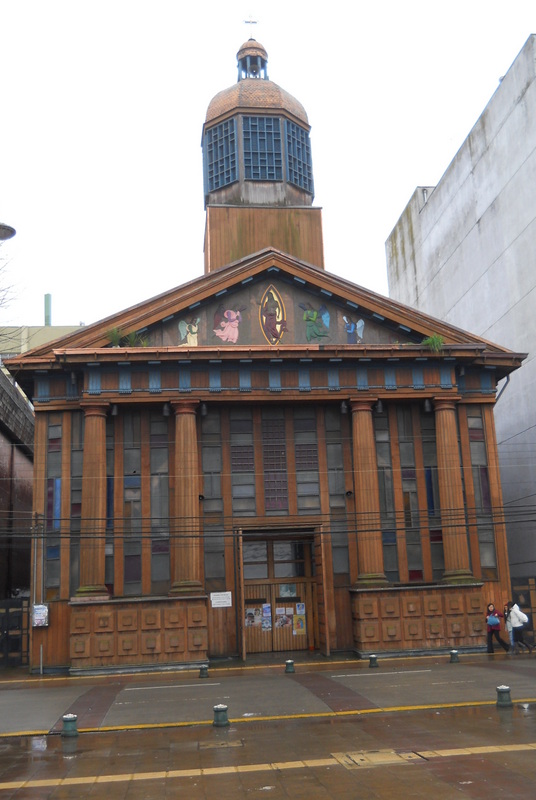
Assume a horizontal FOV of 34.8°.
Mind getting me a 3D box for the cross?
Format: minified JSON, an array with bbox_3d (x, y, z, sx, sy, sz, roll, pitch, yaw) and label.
[{"bbox_3d":[-0.741,-16.316,37.376,0.566,1.170,0.080,0,-13,-8],"label":"cross"}]

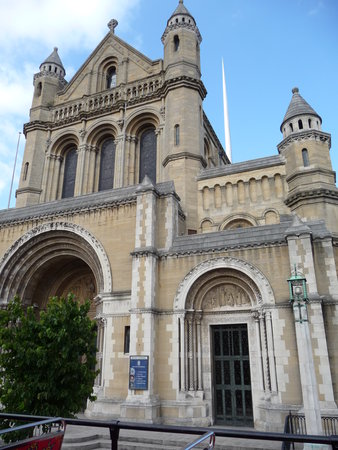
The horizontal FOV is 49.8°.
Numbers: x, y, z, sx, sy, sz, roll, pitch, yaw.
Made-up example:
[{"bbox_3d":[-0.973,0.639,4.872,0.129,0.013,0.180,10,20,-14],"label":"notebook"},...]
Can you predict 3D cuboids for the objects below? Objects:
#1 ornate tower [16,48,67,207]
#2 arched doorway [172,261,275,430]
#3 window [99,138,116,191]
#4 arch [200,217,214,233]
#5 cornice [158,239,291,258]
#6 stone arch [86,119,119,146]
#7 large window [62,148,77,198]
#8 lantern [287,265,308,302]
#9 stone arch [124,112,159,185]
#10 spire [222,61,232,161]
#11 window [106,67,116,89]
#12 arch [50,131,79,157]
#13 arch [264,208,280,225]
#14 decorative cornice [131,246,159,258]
[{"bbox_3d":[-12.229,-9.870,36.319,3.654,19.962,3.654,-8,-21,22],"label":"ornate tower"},{"bbox_3d":[2.840,5.620,18.174,5.225,7.964,1.120,-8,-21,22],"label":"arched doorway"},{"bbox_3d":[-5.340,-5.110,32.002,1.566,5.562,0.350,-8,-21,22],"label":"window"},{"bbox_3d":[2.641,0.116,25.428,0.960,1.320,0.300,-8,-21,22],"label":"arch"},{"bbox_3d":[2.591,1.234,18.805,6.791,0.300,0.350,-8,-21,22],"label":"cornice"},{"bbox_3d":[-5.741,-8.177,32.679,3.520,2.537,1.000,-8,-21,22],"label":"stone arch"},{"bbox_3d":[-8.966,-4.589,33.458,1.566,5.562,0.350,-8,-21,22],"label":"large window"},{"bbox_3d":[4.612,2.087,13.074,0.620,1.380,0.620,-8,-21,22],"label":"lantern"},{"bbox_3d":[-2.001,-6.281,30.336,3.440,7.783,1.150,-8,-21,22],"label":"stone arch"},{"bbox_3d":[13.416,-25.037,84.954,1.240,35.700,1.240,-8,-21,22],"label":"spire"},{"bbox_3d":[-5.563,-14.265,35.196,1.080,2.800,0.500,-8,-21,22],"label":"window"},{"bbox_3d":[-9.374,-7.511,33.683,3.420,2.160,0.850,-8,-21,22],"label":"arch"},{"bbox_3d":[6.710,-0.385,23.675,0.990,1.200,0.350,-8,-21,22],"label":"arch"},{"bbox_3d":[-1.355,1.587,20.484,1.380,0.460,0.980,-8,-21,22],"label":"decorative cornice"}]

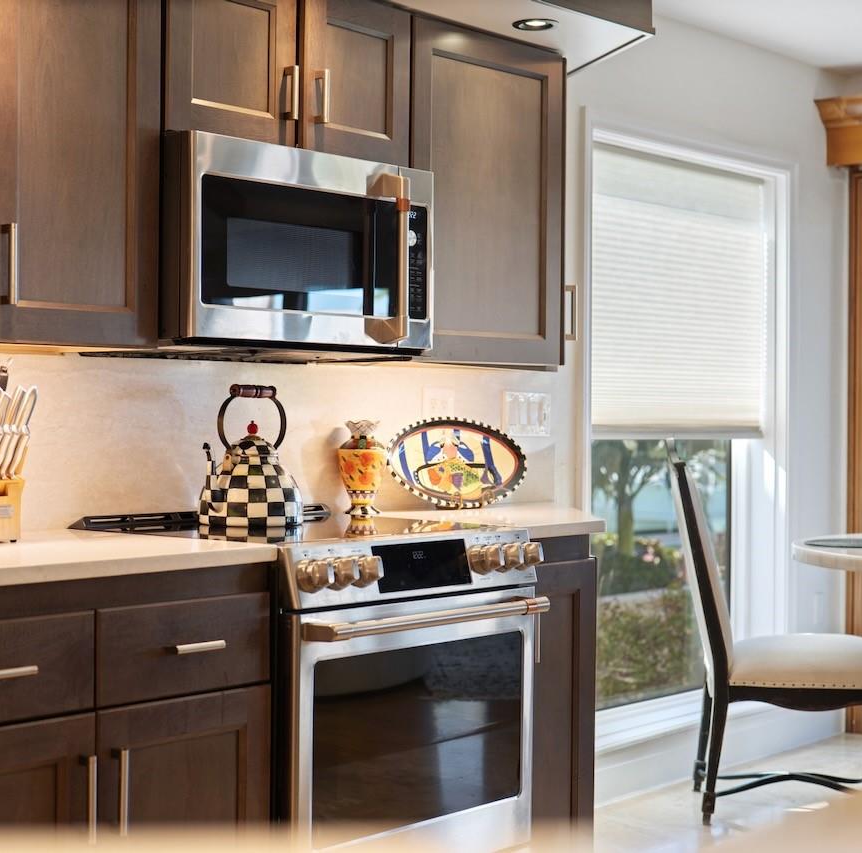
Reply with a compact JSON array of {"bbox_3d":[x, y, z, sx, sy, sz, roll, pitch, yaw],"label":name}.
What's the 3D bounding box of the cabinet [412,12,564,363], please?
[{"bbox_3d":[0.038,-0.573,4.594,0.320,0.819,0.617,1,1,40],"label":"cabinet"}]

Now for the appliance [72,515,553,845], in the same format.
[{"bbox_3d":[-0.255,0.675,3.885,0.740,0.945,0.760,1,1,39],"label":"appliance"}]

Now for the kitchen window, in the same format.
[{"bbox_3d":[0.828,0.023,5.848,0.140,1.840,1.240,1,1,39],"label":"kitchen window"}]

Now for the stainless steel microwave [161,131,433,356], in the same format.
[{"bbox_3d":[-0.367,-0.392,4.039,0.420,0.436,0.760,1,1,40],"label":"stainless steel microwave"}]

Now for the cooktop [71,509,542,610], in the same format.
[{"bbox_3d":[-0.248,0.272,3.879,0.730,0.145,0.760,1,1,39],"label":"cooktop"}]

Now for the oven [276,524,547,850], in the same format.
[{"bbox_3d":[-0.255,0.682,3.940,0.725,0.923,0.758,1,1,40],"label":"oven"}]

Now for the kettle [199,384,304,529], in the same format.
[{"bbox_3d":[-0.412,0.066,4.012,0.235,0.314,0.255,0,0,0],"label":"kettle"}]

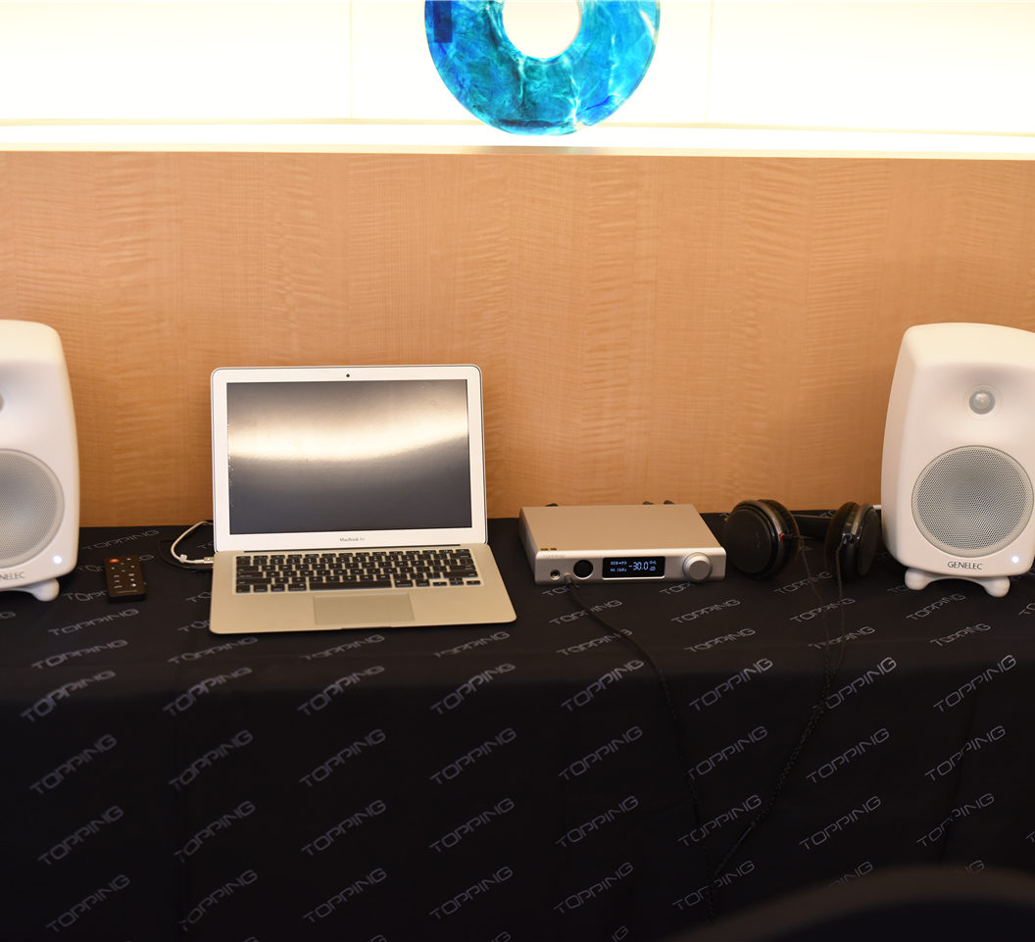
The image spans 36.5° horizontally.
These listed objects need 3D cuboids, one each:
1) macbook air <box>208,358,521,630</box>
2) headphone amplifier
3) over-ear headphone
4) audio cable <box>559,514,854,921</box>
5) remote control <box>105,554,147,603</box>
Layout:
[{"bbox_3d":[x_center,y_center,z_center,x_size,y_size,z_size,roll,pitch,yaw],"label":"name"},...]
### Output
[{"bbox_3d":[-0.181,0.021,1.770,0.325,0.228,0.299,-1,15,-9],"label":"macbook air"},{"bbox_3d":[0.123,0.090,1.891,0.221,0.044,0.204,-1,14,-6],"label":"headphone amplifier"},{"bbox_3d":[0.342,0.065,1.906,0.187,0.092,0.195,2,14,6],"label":"over-ear headphone"},{"bbox_3d":[0.217,0.294,1.731,0.330,0.360,0.335,0,14,-4],"label":"audio cable"},{"bbox_3d":[-0.448,0.124,1.789,0.039,0.010,0.137,-3,15,-16],"label":"remote control"}]

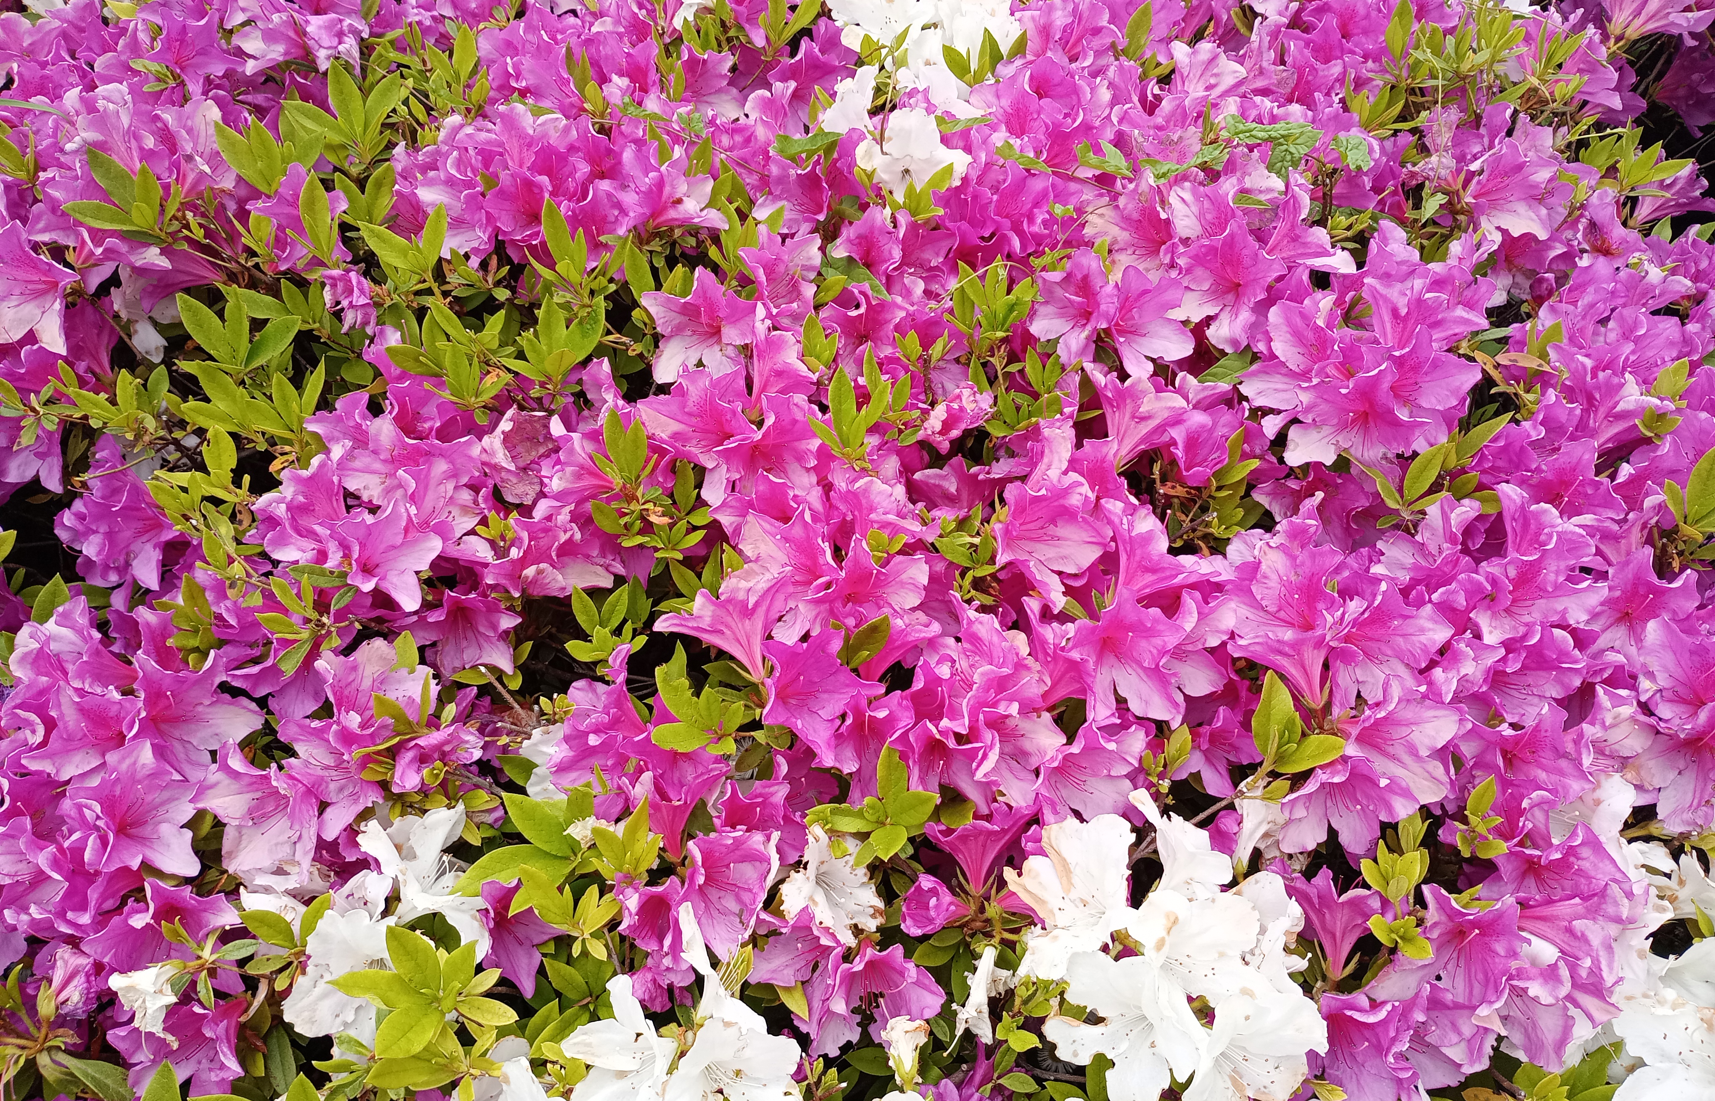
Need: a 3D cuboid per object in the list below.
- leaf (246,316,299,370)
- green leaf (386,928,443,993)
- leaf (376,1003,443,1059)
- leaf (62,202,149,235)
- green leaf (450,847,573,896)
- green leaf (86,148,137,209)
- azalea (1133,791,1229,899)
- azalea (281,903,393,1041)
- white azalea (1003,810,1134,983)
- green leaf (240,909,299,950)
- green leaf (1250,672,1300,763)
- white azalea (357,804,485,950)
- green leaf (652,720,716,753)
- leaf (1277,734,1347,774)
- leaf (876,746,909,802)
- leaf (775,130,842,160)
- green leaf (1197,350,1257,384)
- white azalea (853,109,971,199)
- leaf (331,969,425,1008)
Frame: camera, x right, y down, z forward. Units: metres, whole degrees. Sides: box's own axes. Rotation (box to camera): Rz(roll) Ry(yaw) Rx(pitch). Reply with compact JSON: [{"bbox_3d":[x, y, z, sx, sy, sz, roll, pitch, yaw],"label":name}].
[{"bbox_3d":[-0.341,-0.120,0.810,0.044,0.010,0.019,-43,75,6],"label":"leaf"},{"bbox_3d":[-0.215,0.199,0.673,0.025,0.009,0.041,-40,86,-12],"label":"green leaf"},{"bbox_3d":[-0.212,0.230,0.662,0.026,0.009,0.040,37,39,17],"label":"leaf"},{"bbox_3d":[-0.517,-0.229,0.958,0.058,0.010,0.022,15,43,-15],"label":"leaf"},{"bbox_3d":[-0.165,0.156,0.660,0.058,0.013,0.024,-11,62,-12],"label":"green leaf"},{"bbox_3d":[-0.460,-0.229,0.860,0.022,0.009,0.048,-43,99,-23],"label":"green leaf"},{"bbox_3d":[0.152,0.139,0.653,0.052,0.052,0.050,24,54,19],"label":"azalea"},{"bbox_3d":[-0.235,0.191,0.630,0.060,0.045,0.062,-7,88,-31],"label":"azalea"},{"bbox_3d":[0.112,0.183,0.735,0.064,0.078,0.045,18,8,16],"label":"white azalea"},{"bbox_3d":[-0.295,0.191,0.698,0.035,0.008,0.017,36,54,-8],"label":"green leaf"},{"bbox_3d":[0.204,0.080,0.680,0.022,0.010,0.045,-2,81,-6],"label":"green leaf"},{"bbox_3d":[-0.226,0.169,0.720,0.066,0.050,0.062,46,56,-2],"label":"white azalea"},{"bbox_3d":[-0.088,0.094,0.700,0.032,0.007,0.015,2,62,-8],"label":"green leaf"},{"bbox_3d":[0.219,0.098,0.670,0.035,0.009,0.017,-21,67,9],"label":"leaf"},{"bbox_3d":[0.017,0.124,0.765,0.018,0.008,0.033,-6,90,-1],"label":"leaf"},{"bbox_3d":[-0.031,-0.257,0.880,0.045,0.014,0.025,-15,52,-12],"label":"leaf"},{"bbox_3d":[0.217,-0.107,0.810,0.041,0.010,0.023,-26,67,-5],"label":"green leaf"},{"bbox_3d":[0.035,-0.246,0.865,0.072,0.057,0.048,-1,15,-3],"label":"white azalea"},{"bbox_3d":[-0.202,0.186,0.590,0.043,0.009,0.017,12,64,-6],"label":"leaf"}]

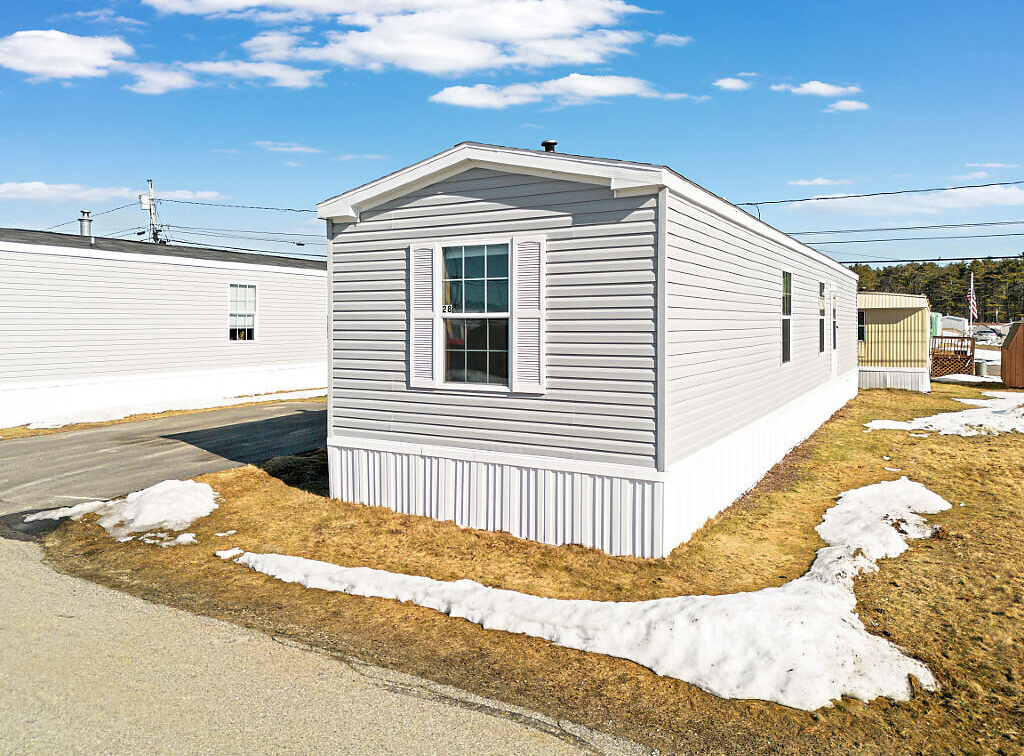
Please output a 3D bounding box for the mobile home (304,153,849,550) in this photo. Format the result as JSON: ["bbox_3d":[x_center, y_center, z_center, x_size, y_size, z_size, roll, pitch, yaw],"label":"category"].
[{"bbox_3d":[4.027,-1.009,14.899,4.295,4.027,17.484,3,5,31],"label":"mobile home"}]

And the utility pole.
[{"bbox_3d":[-19.972,-6.141,40.000,1.200,10.200,0.700,-3,5,-17],"label":"utility pole"}]

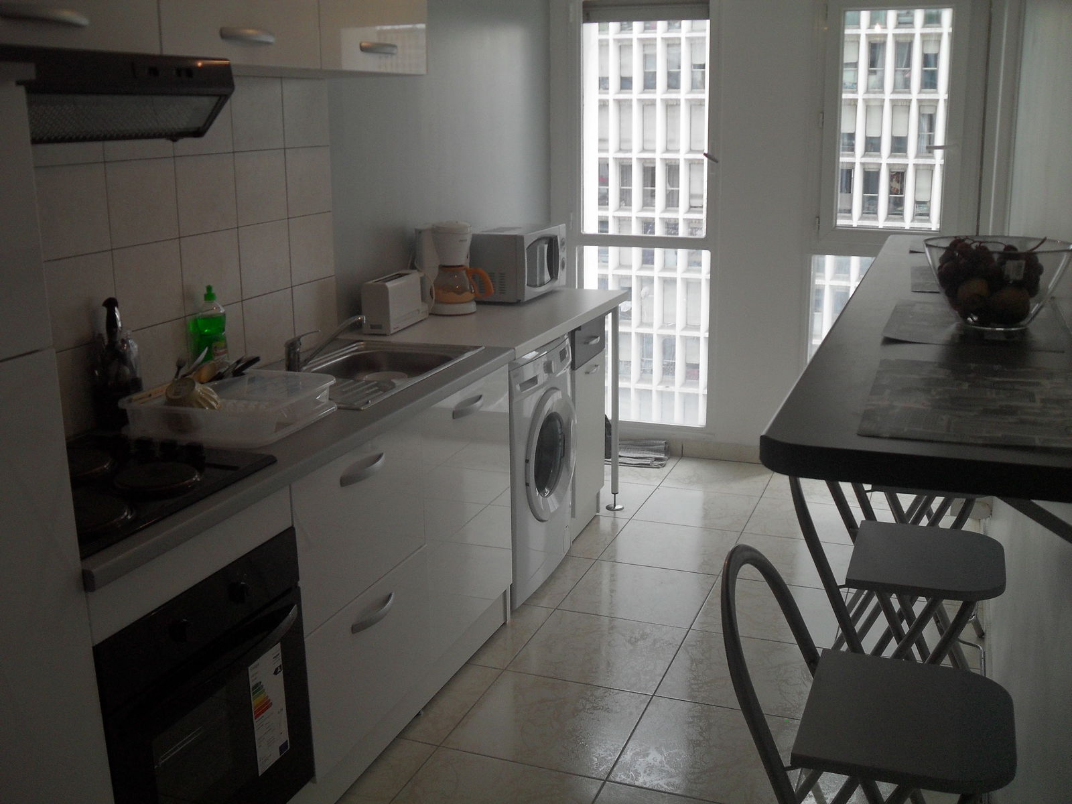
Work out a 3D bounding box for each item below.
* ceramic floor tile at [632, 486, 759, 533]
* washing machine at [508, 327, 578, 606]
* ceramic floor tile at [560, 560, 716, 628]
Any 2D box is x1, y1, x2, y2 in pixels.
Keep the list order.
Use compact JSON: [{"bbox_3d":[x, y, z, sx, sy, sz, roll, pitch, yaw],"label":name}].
[{"bbox_3d":[0.691,0.454,4.598,0.450,0.010,0.444,5,16,21],"label":"ceramic floor tile"},{"bbox_3d":[-0.220,0.215,3.867,0.581,0.849,0.596,5,16,21],"label":"washing machine"},{"bbox_3d":[0.366,0.668,3.793,0.450,0.010,0.444,5,16,21],"label":"ceramic floor tile"}]

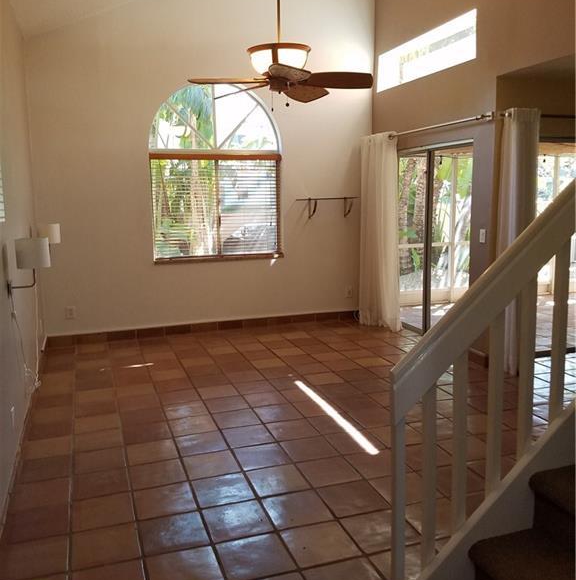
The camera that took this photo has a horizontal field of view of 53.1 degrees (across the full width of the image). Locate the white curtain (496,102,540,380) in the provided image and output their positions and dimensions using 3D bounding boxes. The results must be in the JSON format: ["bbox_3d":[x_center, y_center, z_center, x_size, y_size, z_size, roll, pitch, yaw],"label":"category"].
[{"bbox_3d":[1.994,-0.382,5.037,0.330,2.270,0.180,-3,11,-19],"label":"white curtain"}]

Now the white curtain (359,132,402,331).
[{"bbox_3d":[1.075,-0.660,6.694,0.200,2.240,0.550,-3,11,-19],"label":"white curtain"}]

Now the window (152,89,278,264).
[{"bbox_3d":[-0.779,-1.285,6.427,1.450,1.880,0.120,-3,11,-19],"label":"window"}]

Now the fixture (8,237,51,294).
[{"bbox_3d":[-1.592,-0.140,3.551,0.240,0.350,0.190,-3,11,-19],"label":"fixture"}]

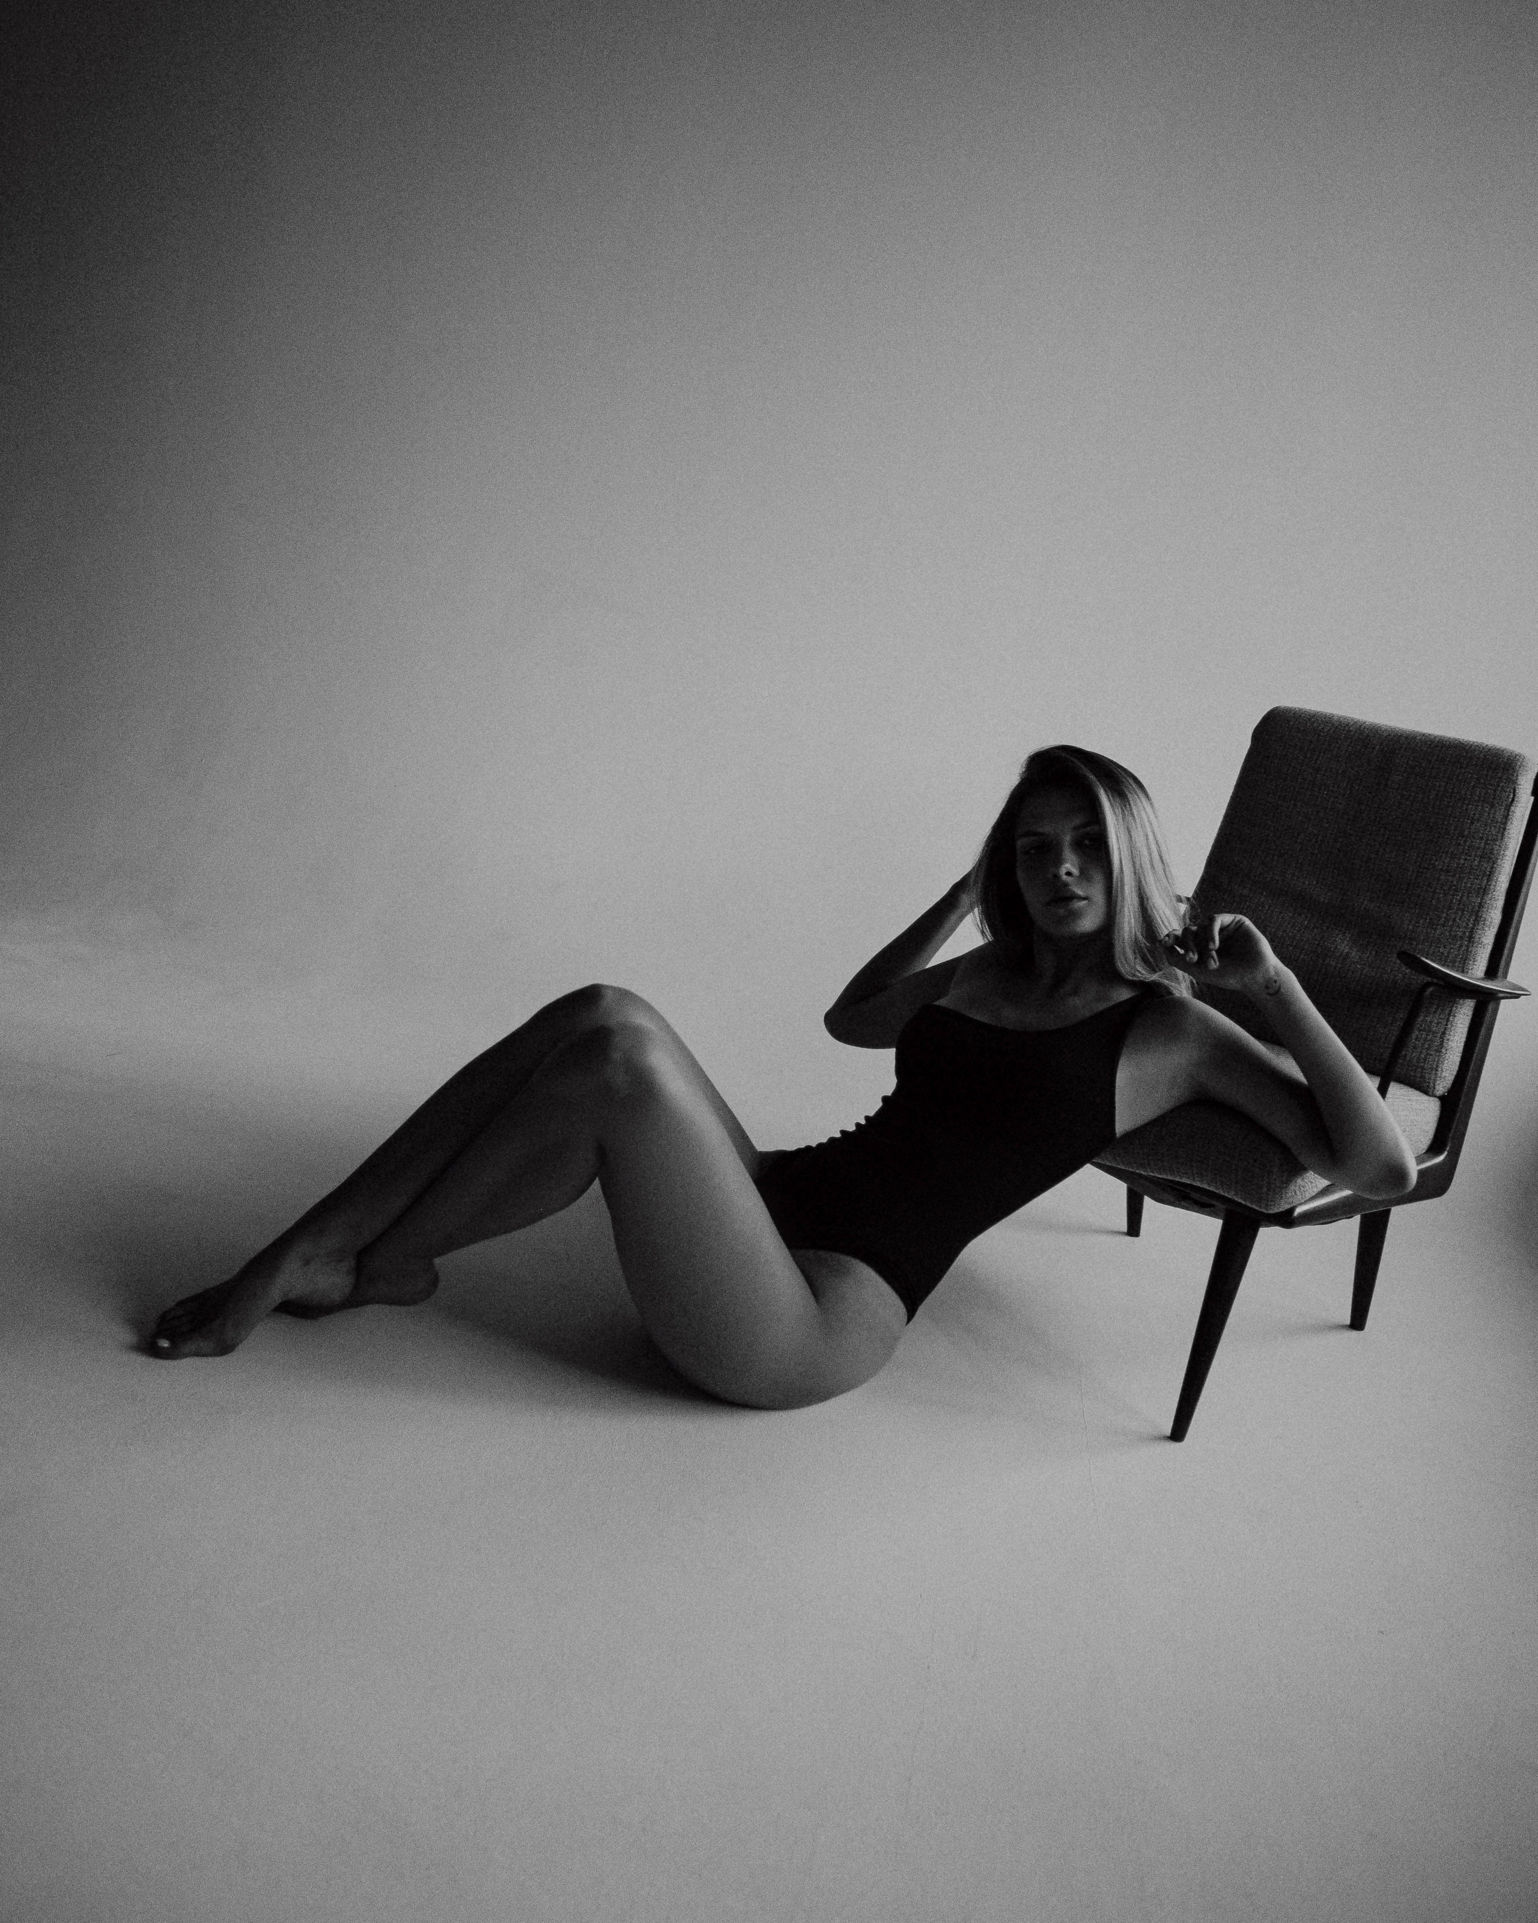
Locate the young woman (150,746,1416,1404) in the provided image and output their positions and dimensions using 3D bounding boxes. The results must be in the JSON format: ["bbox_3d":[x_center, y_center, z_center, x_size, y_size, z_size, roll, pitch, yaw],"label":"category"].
[{"bbox_3d":[-0.020,0.116,2.189,1.420,0.710,0.840,-4,15,-14],"label":"young woman"}]

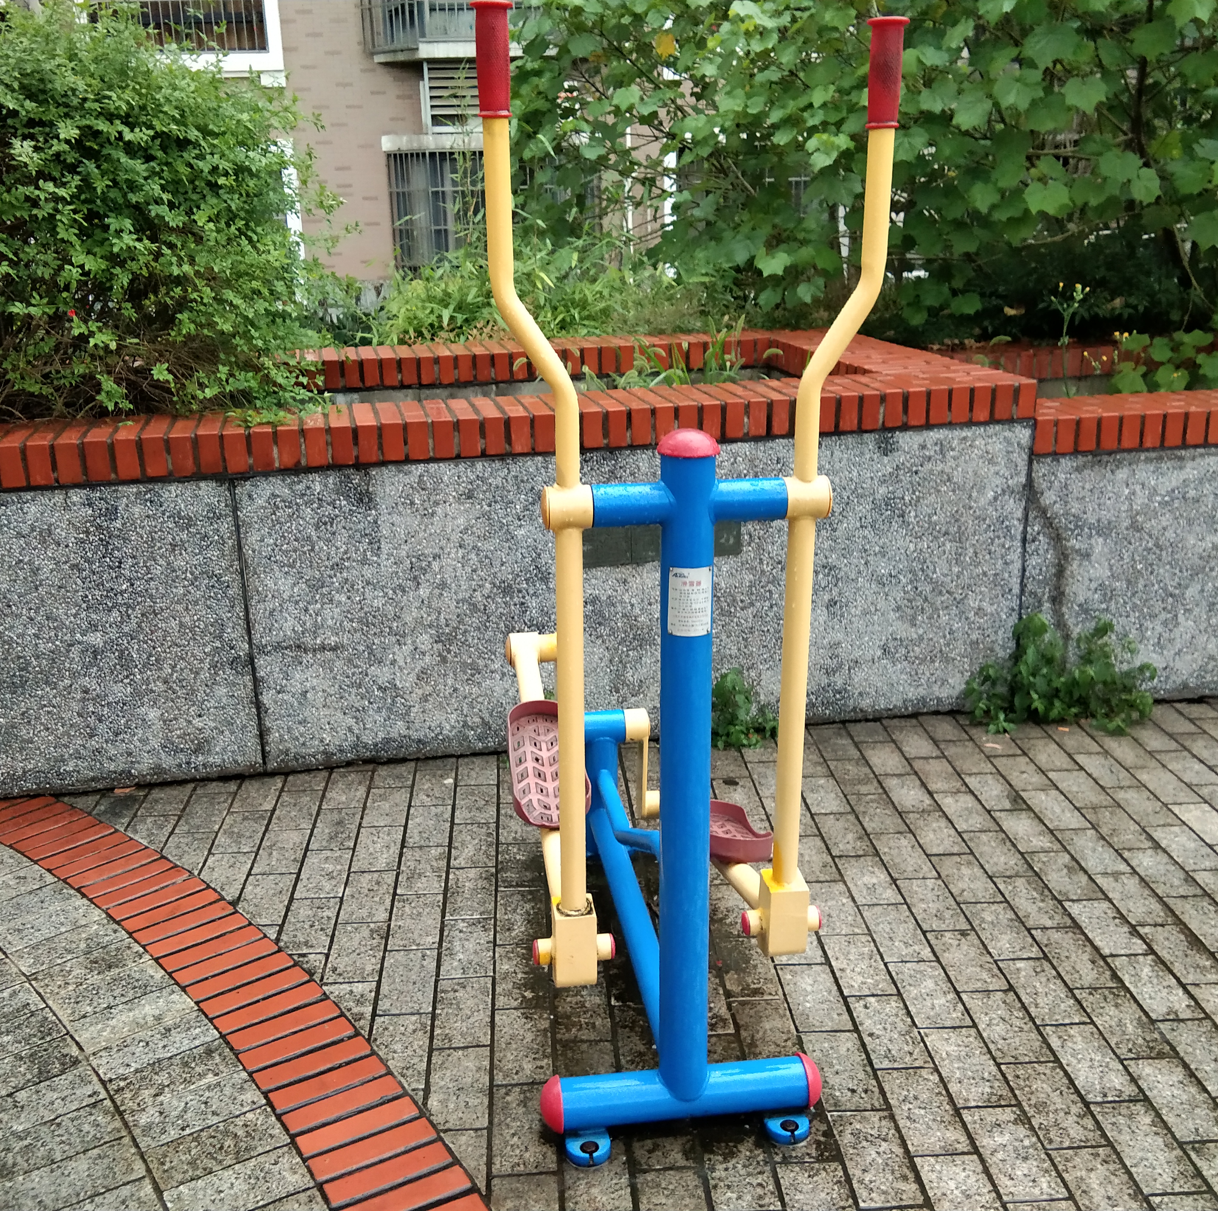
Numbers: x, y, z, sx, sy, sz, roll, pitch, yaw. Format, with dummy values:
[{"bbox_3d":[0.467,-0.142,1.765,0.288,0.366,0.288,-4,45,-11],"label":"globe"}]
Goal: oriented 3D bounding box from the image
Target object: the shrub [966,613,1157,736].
[{"bbox_3d":[1.296,0.194,4.113,0.530,0.260,0.240,-3,16,-9],"label":"shrub"}]

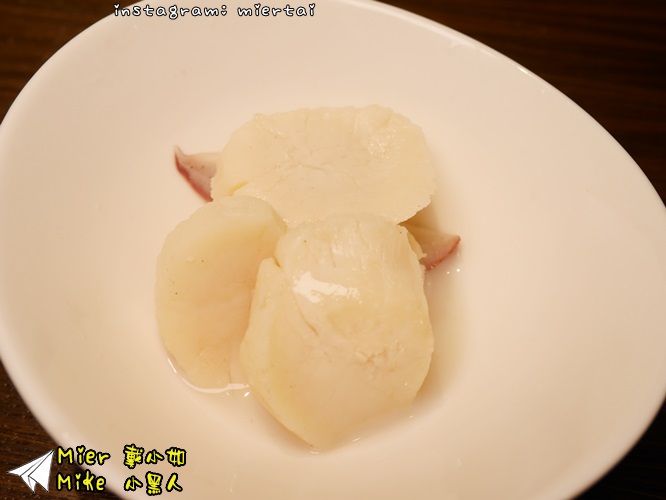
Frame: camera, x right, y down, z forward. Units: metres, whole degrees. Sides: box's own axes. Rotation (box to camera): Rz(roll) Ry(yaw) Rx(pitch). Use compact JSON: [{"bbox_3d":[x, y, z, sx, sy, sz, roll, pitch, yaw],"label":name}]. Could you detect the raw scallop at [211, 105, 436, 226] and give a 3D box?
[{"bbox_3d":[-0.002,-0.020,0.196,0.056,0.013,0.044,1,52,-1],"label":"raw scallop"}]

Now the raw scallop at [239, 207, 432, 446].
[{"bbox_3d":[0.001,0.018,0.176,0.043,0.018,0.051,1,76,-3],"label":"raw scallop"}]

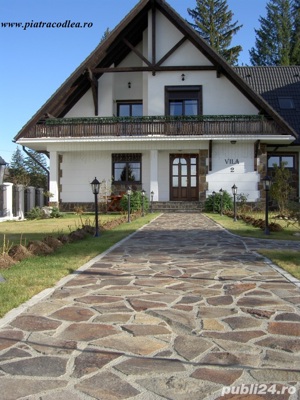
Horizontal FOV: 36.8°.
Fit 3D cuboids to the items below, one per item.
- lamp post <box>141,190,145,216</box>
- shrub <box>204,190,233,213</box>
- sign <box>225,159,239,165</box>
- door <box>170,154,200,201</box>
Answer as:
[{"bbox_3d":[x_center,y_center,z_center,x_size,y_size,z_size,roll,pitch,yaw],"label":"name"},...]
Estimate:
[{"bbox_3d":[-0.226,0.122,15.700,0.160,0.940,0.160,0,0,4],"label":"lamp post"},{"bbox_3d":[3.154,0.069,20.600,1.300,1.030,1.150,0,0,4],"label":"shrub"},{"bbox_3d":[3.812,-1.771,20.950,0.670,0.260,0.040,0,0,4],"label":"sign"},{"bbox_3d":[1.645,-1.063,21.300,1.390,2.230,0.130,0,0,4],"label":"door"}]

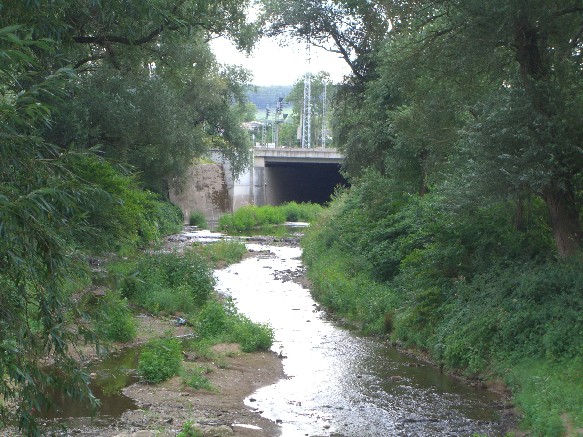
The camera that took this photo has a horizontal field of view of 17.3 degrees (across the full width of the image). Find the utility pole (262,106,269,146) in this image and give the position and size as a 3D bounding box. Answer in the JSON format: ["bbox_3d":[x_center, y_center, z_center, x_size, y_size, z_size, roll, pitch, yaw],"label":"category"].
[{"bbox_3d":[-3.007,-10.524,222.000,0.600,4.800,0.600,-1,2,-24],"label":"utility pole"}]

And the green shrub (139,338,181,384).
[{"bbox_3d":[-3.446,3.736,50.500,1.130,1.100,1.100,0,2,0],"label":"green shrub"}]

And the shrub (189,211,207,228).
[{"bbox_3d":[-8.569,0.091,175.000,1.600,1.600,1.500,0,2,0],"label":"shrub"}]

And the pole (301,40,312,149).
[{"bbox_3d":[1.719,-14.097,220.000,1.100,12.700,1.100,0,2,0],"label":"pole"}]

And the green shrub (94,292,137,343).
[{"bbox_3d":[-5.593,3.146,61.000,1.350,1.550,1.300,0,2,0],"label":"green shrub"}]

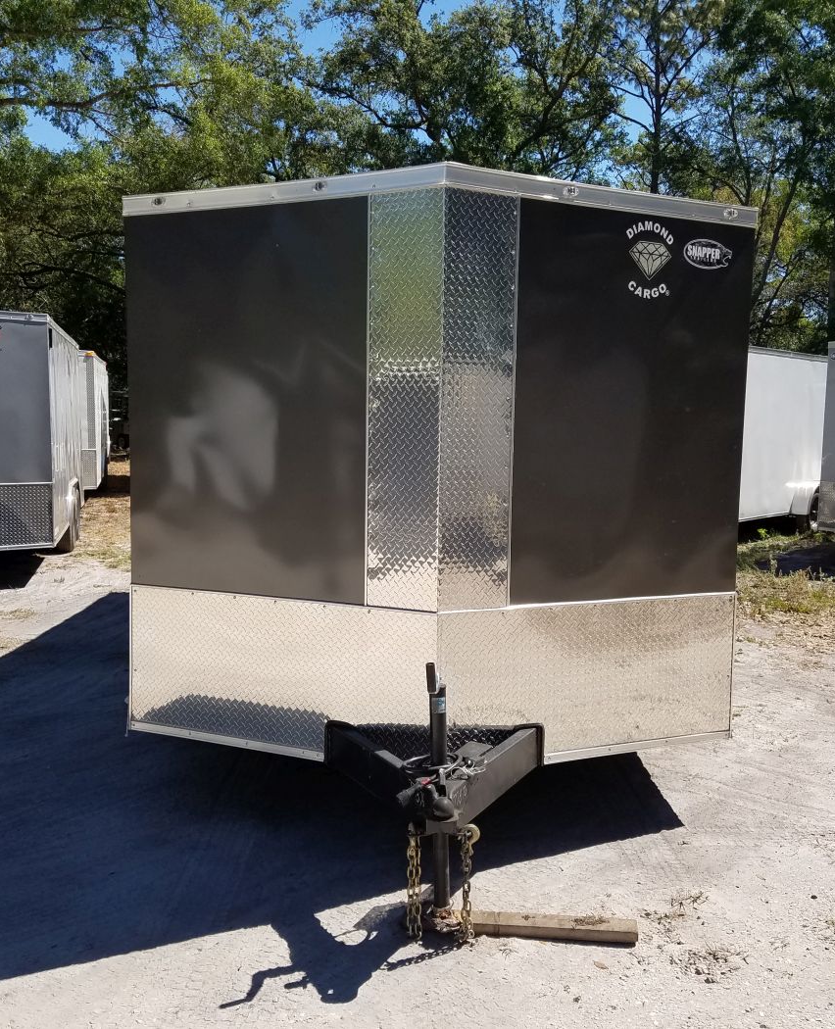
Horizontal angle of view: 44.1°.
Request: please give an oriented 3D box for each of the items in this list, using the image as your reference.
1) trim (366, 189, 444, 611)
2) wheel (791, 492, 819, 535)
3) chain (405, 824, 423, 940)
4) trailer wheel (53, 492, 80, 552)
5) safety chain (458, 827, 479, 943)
[{"bbox_3d":[-0.051,-0.396,3.737,0.306,1.526,0.025,3,6,26],"label":"trim"},{"bbox_3d":[5.720,-0.010,15.120,0.210,0.690,0.690,5,7,40],"label":"wheel"},{"bbox_3d":[-0.012,1.133,3.180,0.053,0.362,0.055,1,5,0],"label":"chain"},{"bbox_3d":[-4.201,0.098,12.337,0.210,0.690,0.690,-1,5,-14],"label":"trailer wheel"},{"bbox_3d":[0.159,1.141,3.180,0.063,0.385,0.060,1,5,0],"label":"safety chain"}]

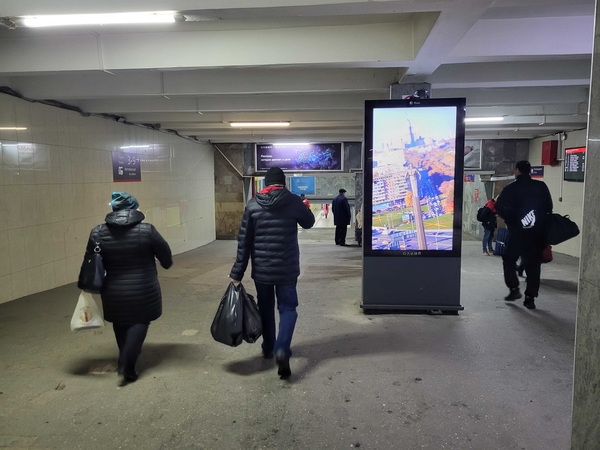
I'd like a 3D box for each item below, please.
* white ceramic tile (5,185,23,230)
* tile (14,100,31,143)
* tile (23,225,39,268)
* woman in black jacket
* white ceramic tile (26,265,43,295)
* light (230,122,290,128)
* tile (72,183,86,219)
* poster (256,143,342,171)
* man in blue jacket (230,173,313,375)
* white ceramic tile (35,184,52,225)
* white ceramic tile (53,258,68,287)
[{"bbox_3d":[-3.933,-0.243,6.210,0.010,0.600,0.300,0,6,6],"label":"white ceramic tile"},{"bbox_3d":[-3.893,-1.473,6.359,0.010,0.600,0.300,1,6,6],"label":"tile"},{"bbox_3d":[-3.898,0.326,6.569,0.012,0.601,0.302,0,6,6],"label":"tile"},{"bbox_3d":[-1.348,0.468,3.562,0.600,1.470,0.460,0,6,6],"label":"woman in black jacket"},{"bbox_3d":[-3.888,0.813,6.611,0.010,0.410,0.300,1,6,6],"label":"white ceramic tile"},{"bbox_3d":[-0.793,-2.008,9.050,1.220,0.090,0.120,0,6,6],"label":"light"},{"bbox_3d":[-3.766,-0.404,7.703,0.010,0.600,0.300,0,6,6],"label":"tile"},{"bbox_3d":[-0.053,-2.284,15.181,3.011,0.955,0.100,0,6,6],"label":"poster"},{"bbox_3d":[-0.222,0.372,3.920,0.670,1.730,0.520,0,6,6],"label":"man in blue jacket"},{"bbox_3d":[-3.871,-0.305,6.806,0.012,0.597,0.302,0,6,6],"label":"white ceramic tile"},{"bbox_3d":[-3.829,0.767,7.225,0.010,0.421,0.300,0,6,6],"label":"white ceramic tile"}]

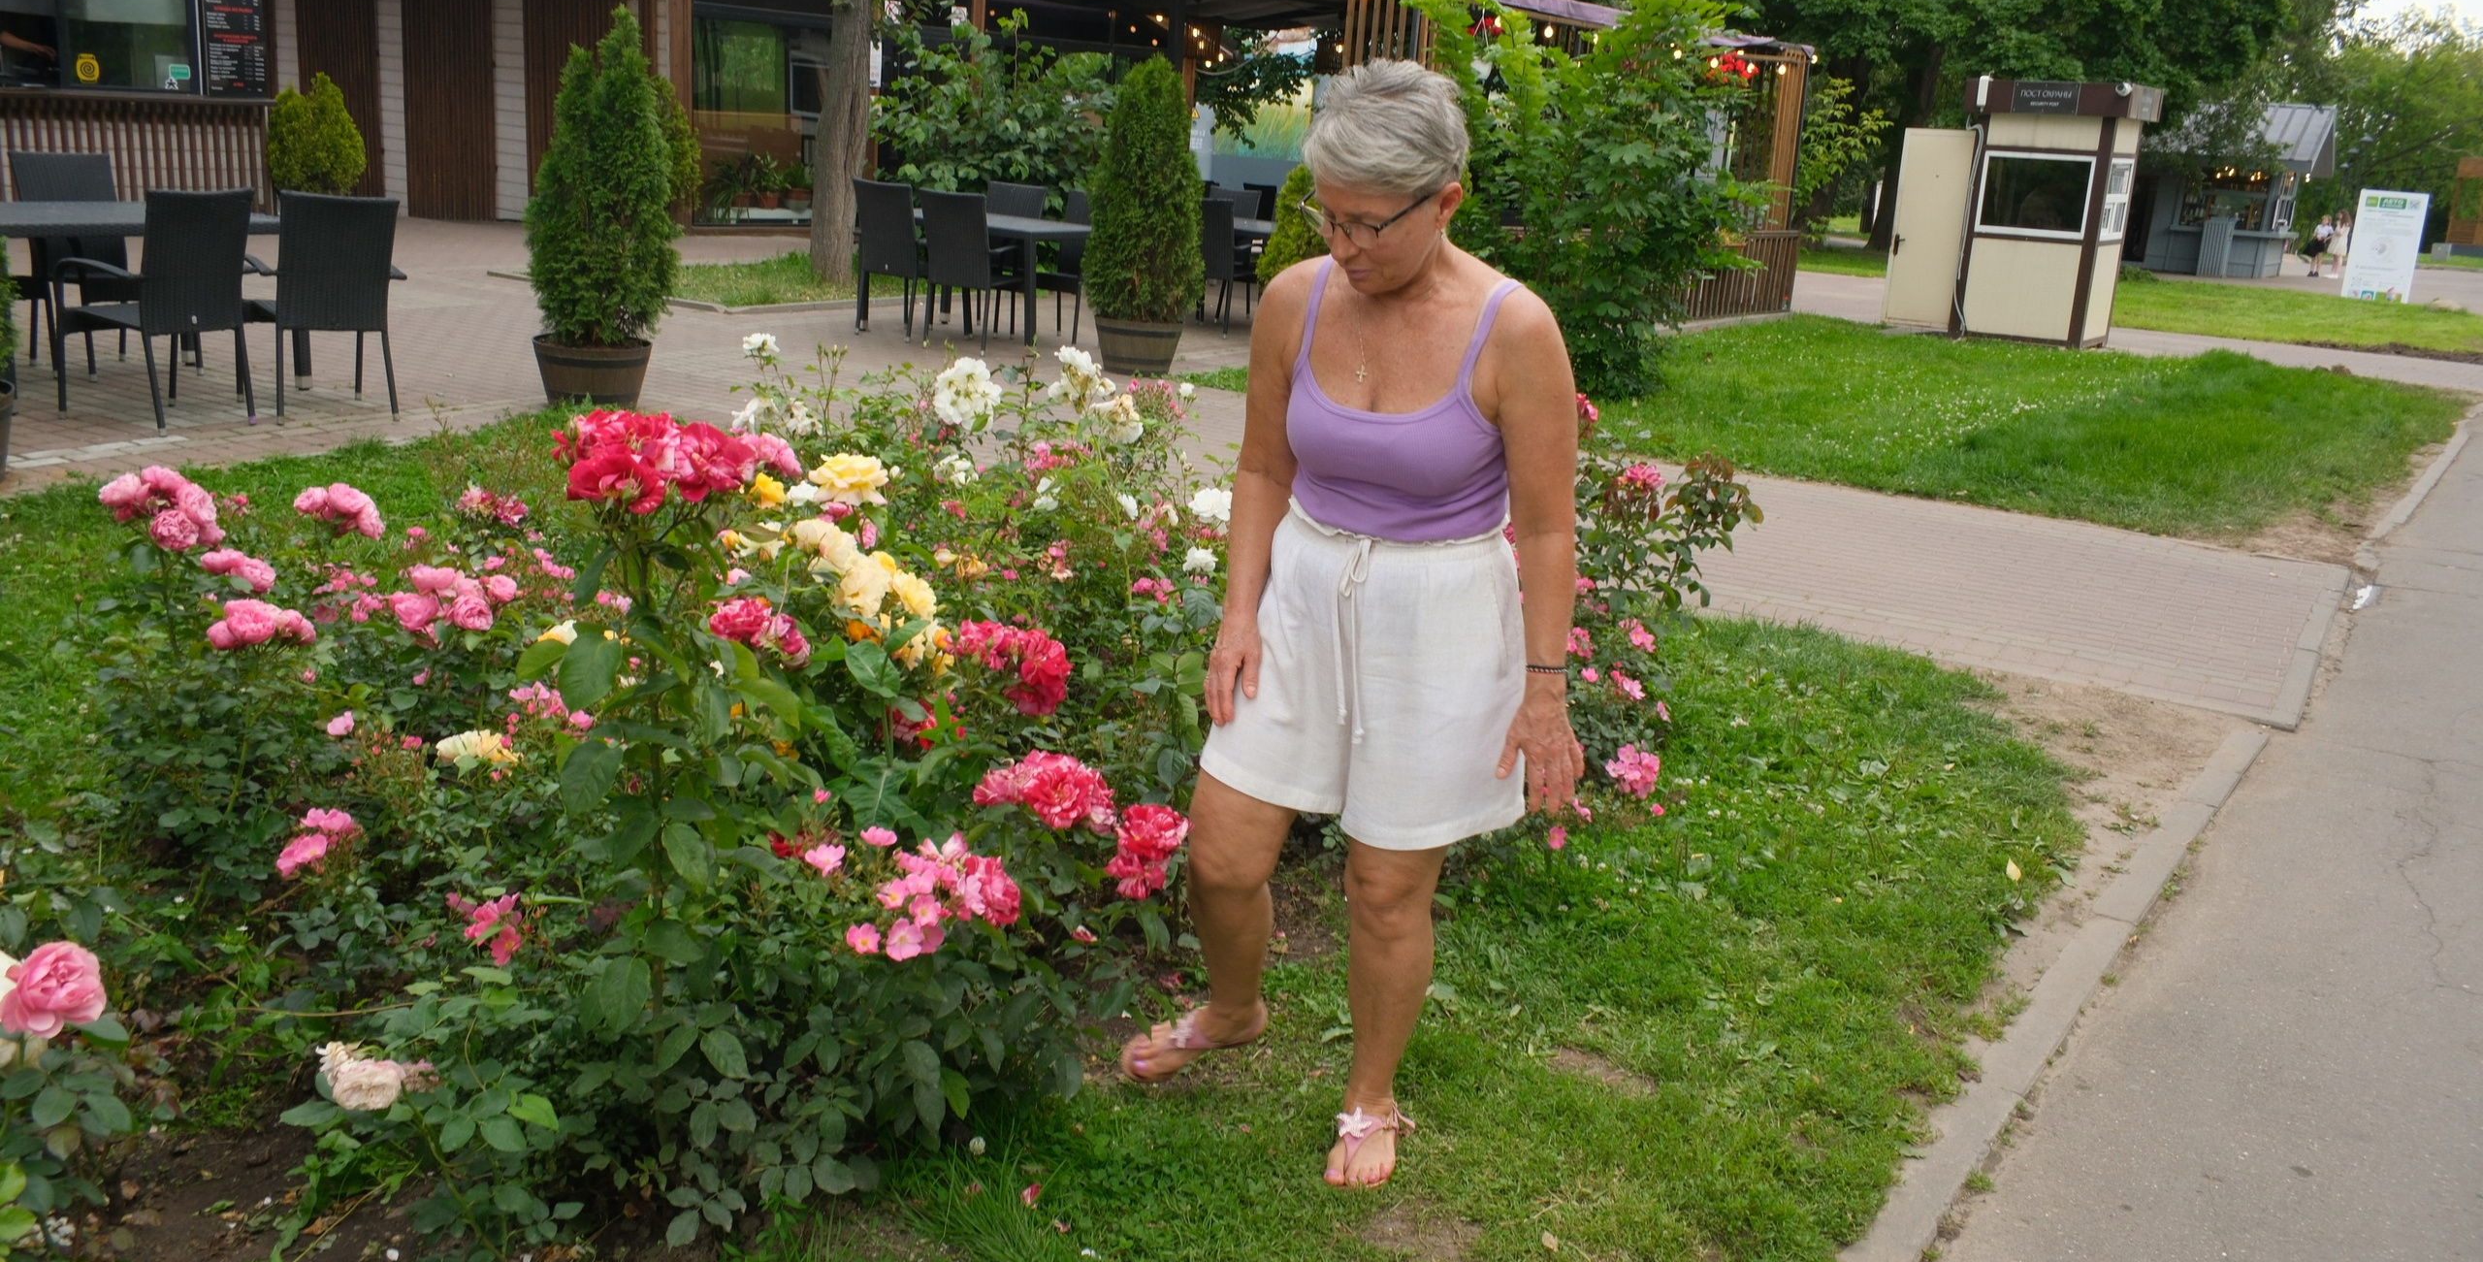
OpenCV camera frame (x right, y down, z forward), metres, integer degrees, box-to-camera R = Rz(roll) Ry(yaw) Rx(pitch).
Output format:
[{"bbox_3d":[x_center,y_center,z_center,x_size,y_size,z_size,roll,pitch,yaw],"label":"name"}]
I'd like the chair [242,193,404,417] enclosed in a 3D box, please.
[{"bbox_3d":[-3.825,-1.356,7.682,0.570,0.900,0.600,-7,18,-35],"label":"chair"}]

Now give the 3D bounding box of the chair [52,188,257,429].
[{"bbox_3d":[-4.424,-1.326,7.588,0.610,0.930,0.560,11,16,27],"label":"chair"}]

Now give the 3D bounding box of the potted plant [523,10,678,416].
[{"bbox_3d":[-2.881,-1.881,8.338,0.670,1.700,0.670,-2,15,-19],"label":"potted plant"}]

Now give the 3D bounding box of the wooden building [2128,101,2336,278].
[{"bbox_3d":[24.388,-11.104,46.754,4.600,4.160,4.500,14,17,33],"label":"wooden building"}]

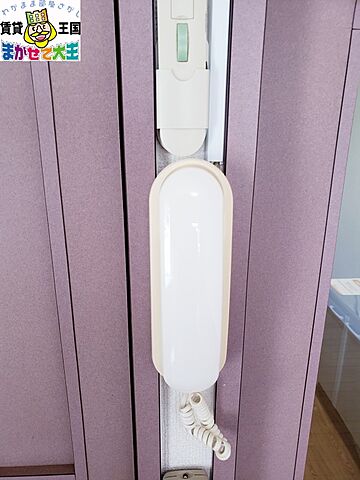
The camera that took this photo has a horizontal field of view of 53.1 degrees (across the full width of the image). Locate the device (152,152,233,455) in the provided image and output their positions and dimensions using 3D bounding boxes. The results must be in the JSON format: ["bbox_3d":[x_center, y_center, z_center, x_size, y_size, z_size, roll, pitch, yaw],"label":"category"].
[{"bbox_3d":[0.010,0.090,0.348,0.077,0.329,0.057,0,17,-2],"label":"device"}]

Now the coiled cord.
[{"bbox_3d":[0.026,0.194,0.386,0.056,0.109,0.040,0,17,-2],"label":"coiled cord"}]

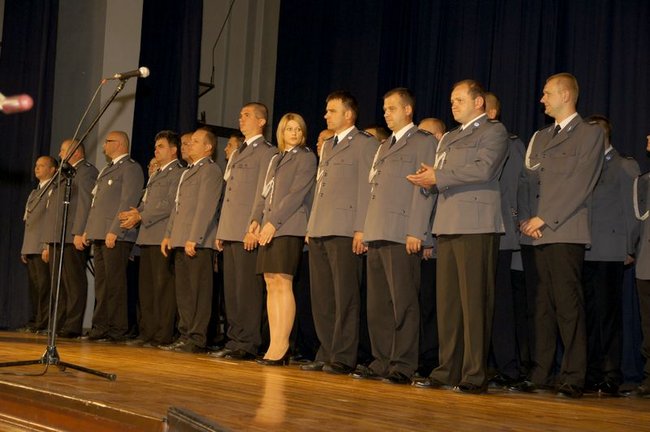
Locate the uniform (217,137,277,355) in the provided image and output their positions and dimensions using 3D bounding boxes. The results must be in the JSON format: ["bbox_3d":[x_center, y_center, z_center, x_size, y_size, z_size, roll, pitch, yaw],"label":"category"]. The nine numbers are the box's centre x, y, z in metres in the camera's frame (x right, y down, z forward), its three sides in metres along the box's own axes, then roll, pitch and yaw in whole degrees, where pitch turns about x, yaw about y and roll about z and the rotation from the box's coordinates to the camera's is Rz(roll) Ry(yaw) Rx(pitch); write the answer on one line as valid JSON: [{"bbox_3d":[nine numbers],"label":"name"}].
[{"bbox_3d":[-0.575,0.219,8.820,0.330,1.560,0.510,6,-4,-36],"label":"uniform"}]

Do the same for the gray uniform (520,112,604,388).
[{"bbox_3d":[1.350,0.209,6.920,0.370,1.540,0.530,5,-4,-32],"label":"gray uniform"}]

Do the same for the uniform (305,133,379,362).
[{"bbox_3d":[0.111,0.210,7.880,0.330,1.540,0.520,5,-4,-32],"label":"uniform"}]

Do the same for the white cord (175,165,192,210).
[{"bbox_3d":[-1.130,-0.226,9.650,0.100,0.360,0.140,6,-4,-36],"label":"white cord"}]

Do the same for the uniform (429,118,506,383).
[{"bbox_3d":[0.815,0.208,6.900,0.360,1.530,0.530,5,-4,-33],"label":"uniform"}]

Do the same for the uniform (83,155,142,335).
[{"bbox_3d":[-1.817,0.275,10.420,0.350,1.560,0.530,6,-4,-37],"label":"uniform"}]

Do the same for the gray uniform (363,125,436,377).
[{"bbox_3d":[0.447,0.213,7.310,0.330,1.510,0.510,5,-4,-32],"label":"gray uniform"}]

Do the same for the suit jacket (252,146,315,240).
[{"bbox_3d":[-0.291,-0.154,8.430,0.320,0.630,0.450,6,-4,-38],"label":"suit jacket"}]

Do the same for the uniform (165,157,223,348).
[{"bbox_3d":[-1.049,0.293,9.620,0.340,1.510,0.510,6,-4,-36],"label":"uniform"}]

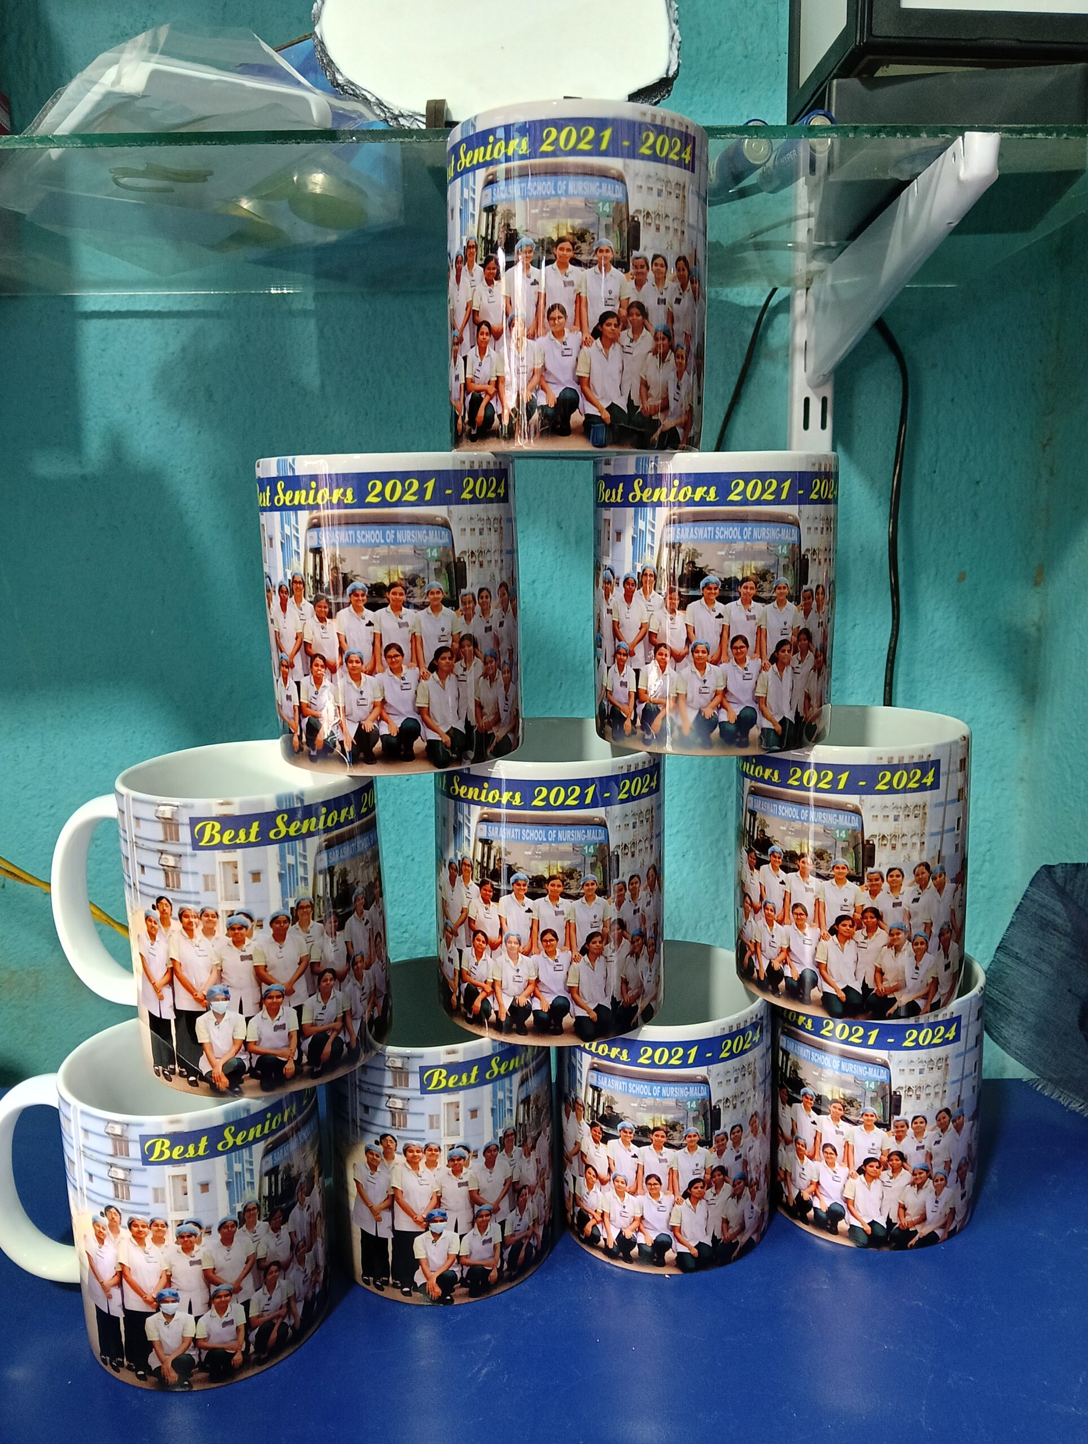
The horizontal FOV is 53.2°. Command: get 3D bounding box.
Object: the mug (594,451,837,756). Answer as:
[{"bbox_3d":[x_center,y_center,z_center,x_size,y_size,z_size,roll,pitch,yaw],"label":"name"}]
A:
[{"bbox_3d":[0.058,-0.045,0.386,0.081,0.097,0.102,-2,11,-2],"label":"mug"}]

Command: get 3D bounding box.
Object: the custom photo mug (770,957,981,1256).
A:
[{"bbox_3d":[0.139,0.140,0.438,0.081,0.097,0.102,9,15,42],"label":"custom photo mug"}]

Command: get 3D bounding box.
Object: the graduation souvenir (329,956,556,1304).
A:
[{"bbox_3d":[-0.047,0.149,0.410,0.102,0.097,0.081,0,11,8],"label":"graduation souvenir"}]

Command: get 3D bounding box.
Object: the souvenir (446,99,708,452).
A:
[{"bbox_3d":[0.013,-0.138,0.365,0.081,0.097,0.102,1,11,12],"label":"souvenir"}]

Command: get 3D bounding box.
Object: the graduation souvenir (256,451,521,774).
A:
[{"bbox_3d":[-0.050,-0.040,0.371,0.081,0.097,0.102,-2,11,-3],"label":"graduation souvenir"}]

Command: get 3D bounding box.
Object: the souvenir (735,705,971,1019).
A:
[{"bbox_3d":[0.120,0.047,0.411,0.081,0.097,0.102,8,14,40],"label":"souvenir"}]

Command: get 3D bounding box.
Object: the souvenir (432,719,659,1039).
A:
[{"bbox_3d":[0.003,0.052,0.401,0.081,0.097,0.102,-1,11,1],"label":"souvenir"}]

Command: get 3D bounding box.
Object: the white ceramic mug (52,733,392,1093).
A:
[{"bbox_3d":[-0.112,0.061,0.365,0.116,0.097,0.081,1,11,13],"label":"white ceramic mug"}]

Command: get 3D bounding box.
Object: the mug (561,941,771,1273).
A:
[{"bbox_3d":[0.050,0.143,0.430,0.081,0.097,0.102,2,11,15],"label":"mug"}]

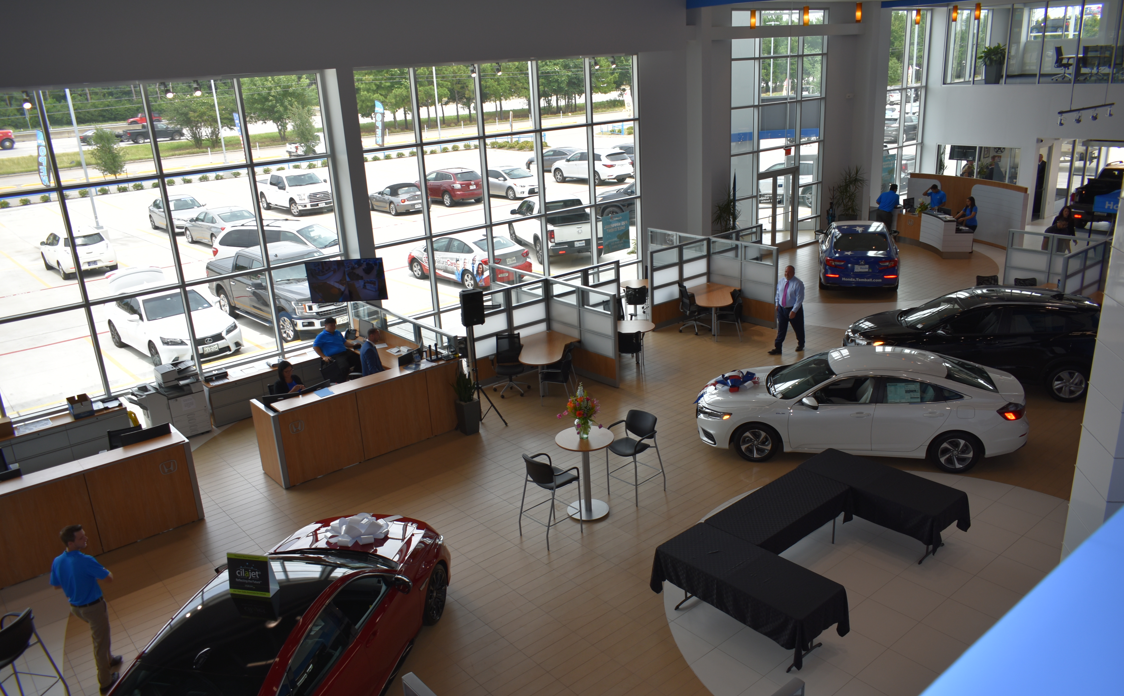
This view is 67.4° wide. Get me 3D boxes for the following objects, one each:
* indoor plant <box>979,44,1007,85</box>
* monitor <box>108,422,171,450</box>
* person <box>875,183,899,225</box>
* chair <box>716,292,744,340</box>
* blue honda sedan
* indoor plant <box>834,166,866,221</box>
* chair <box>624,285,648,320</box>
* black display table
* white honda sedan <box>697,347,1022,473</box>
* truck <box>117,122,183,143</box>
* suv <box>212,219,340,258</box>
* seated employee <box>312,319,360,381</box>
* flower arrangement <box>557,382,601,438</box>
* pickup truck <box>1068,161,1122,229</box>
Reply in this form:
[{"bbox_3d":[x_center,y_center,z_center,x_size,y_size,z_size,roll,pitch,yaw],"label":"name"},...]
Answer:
[{"bbox_3d":[14.099,-9.254,27.539,0.840,1.340,0.860,-17,23,-37],"label":"indoor plant"},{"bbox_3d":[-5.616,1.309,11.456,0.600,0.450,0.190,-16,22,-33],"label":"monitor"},{"bbox_3d":[9.875,-4.079,25.588,0.500,1.680,0.620,-15,22,-32],"label":"person"},{"bbox_3d":[3.587,-0.619,17.876,0.580,0.860,0.580,2,19,15],"label":"chair"},{"bbox_3d":[7.843,-2.594,22.341,1.860,1.450,4.880,2,19,16],"label":"blue honda sedan"},{"bbox_3d":[8.895,-4.511,26.001,0.930,2.300,0.900,-18,23,-36],"label":"indoor plant"},{"bbox_3d":[1.775,-1.075,19.711,0.580,0.870,0.600,-1,18,8],"label":"chair"},{"bbox_3d":[1.905,2.598,8.800,0.790,0.745,1.850,-17,23,-36],"label":"black display table"},{"bbox_3d":[4.388,0.778,12.662,4.660,1.410,1.840,1,19,13],"label":"white honda sedan"},{"bbox_3d":[-41.858,-22.255,86.900,5.750,1.920,2.000,-18,23,-36],"label":"truck"},{"bbox_3d":[-8.394,-3.059,26.500,4.850,1.750,1.900,2,19,16],"label":"suv"},{"bbox_3d":[-4.173,0.146,15.830,0.750,1.420,0.750,-20,25,-40],"label":"seated employee"},{"bbox_3d":[0.222,0.820,10.816,0.530,0.690,0.450,-3,19,0],"label":"flower arrangement"},{"bbox_3d":[18.255,-5.013,27.250,5.330,1.800,2.000,-20,25,-41],"label":"pickup truck"}]

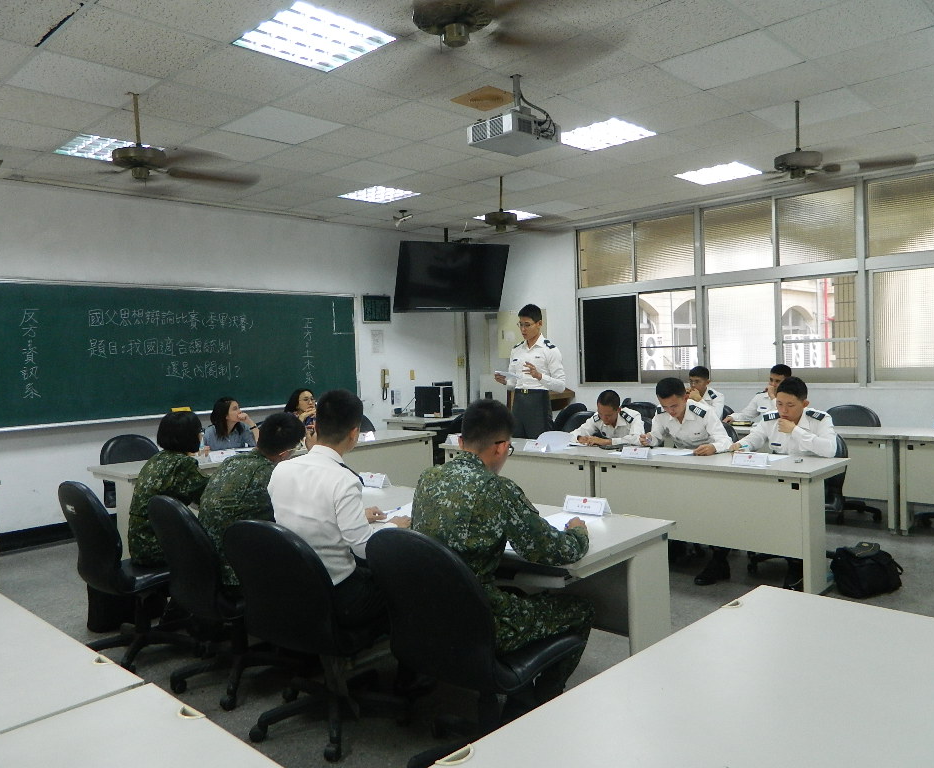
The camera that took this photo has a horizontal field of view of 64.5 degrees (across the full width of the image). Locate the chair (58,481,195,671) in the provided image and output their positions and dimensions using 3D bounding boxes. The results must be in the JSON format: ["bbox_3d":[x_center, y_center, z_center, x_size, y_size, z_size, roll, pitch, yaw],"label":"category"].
[{"bbox_3d":[-1.637,0.901,3.668,0.600,0.903,0.630,0,3,44],"label":"chair"}]

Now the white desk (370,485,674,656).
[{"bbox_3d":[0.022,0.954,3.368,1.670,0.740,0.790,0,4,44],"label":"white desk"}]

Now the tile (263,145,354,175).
[{"bbox_3d":[-1.199,-1.703,5.632,0.604,0.020,0.604,0,3,44],"label":"tile"}]

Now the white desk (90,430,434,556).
[{"bbox_3d":[-1.526,0.899,6.320,0.704,0.689,2.928,0,3,44],"label":"white desk"}]

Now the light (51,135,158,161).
[{"bbox_3d":[-2.497,-1.668,5.231,0.600,0.060,0.600,1,3,44],"label":"light"}]

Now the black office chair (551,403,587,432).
[{"bbox_3d":[0.845,0.671,6.724,0.600,0.940,0.600,-3,3,-20],"label":"black office chair"}]

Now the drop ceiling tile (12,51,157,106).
[{"bbox_3d":[-1.997,-1.579,3.848,0.600,0.020,0.600,0,4,44],"label":"drop ceiling tile"}]

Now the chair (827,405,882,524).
[{"bbox_3d":[3.264,0.669,6.378,0.600,0.920,0.640,1,3,44],"label":"chair"}]

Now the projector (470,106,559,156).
[{"bbox_3d":[0.249,-1.350,3.986,0.315,0.130,0.395,0,4,44],"label":"projector"}]

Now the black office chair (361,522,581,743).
[{"bbox_3d":[0.021,0.876,2.445,0.660,0.920,0.580,-5,3,-44],"label":"black office chair"}]

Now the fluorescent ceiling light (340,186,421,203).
[{"bbox_3d":[-0.818,-1.788,6.902,0.600,0.080,0.600,0,3,44],"label":"fluorescent ceiling light"}]

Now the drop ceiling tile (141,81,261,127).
[{"bbox_3d":[-1.584,-1.615,4.282,0.600,0.020,0.600,0,4,44],"label":"drop ceiling tile"}]

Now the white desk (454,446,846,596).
[{"bbox_3d":[1.110,0.836,5.418,2.946,0.689,0.753,0,3,44],"label":"white desk"}]

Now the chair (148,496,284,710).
[{"bbox_3d":[-1.039,0.895,3.348,0.580,0.880,0.650,0,3,41],"label":"chair"}]

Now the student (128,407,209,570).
[{"bbox_3d":[-1.476,0.738,3.975,0.470,1.170,0.730,0,3,44],"label":"student"}]

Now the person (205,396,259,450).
[{"bbox_3d":[-1.989,0.688,6.334,0.750,1.170,0.500,0,3,35],"label":"person"}]

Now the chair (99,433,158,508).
[{"bbox_3d":[-2.559,0.849,5.850,0.630,0.903,0.600,0,3,44],"label":"chair"}]

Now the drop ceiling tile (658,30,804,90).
[{"bbox_3d":[1.408,-1.713,3.941,0.600,0.018,0.600,0,3,44],"label":"drop ceiling tile"}]

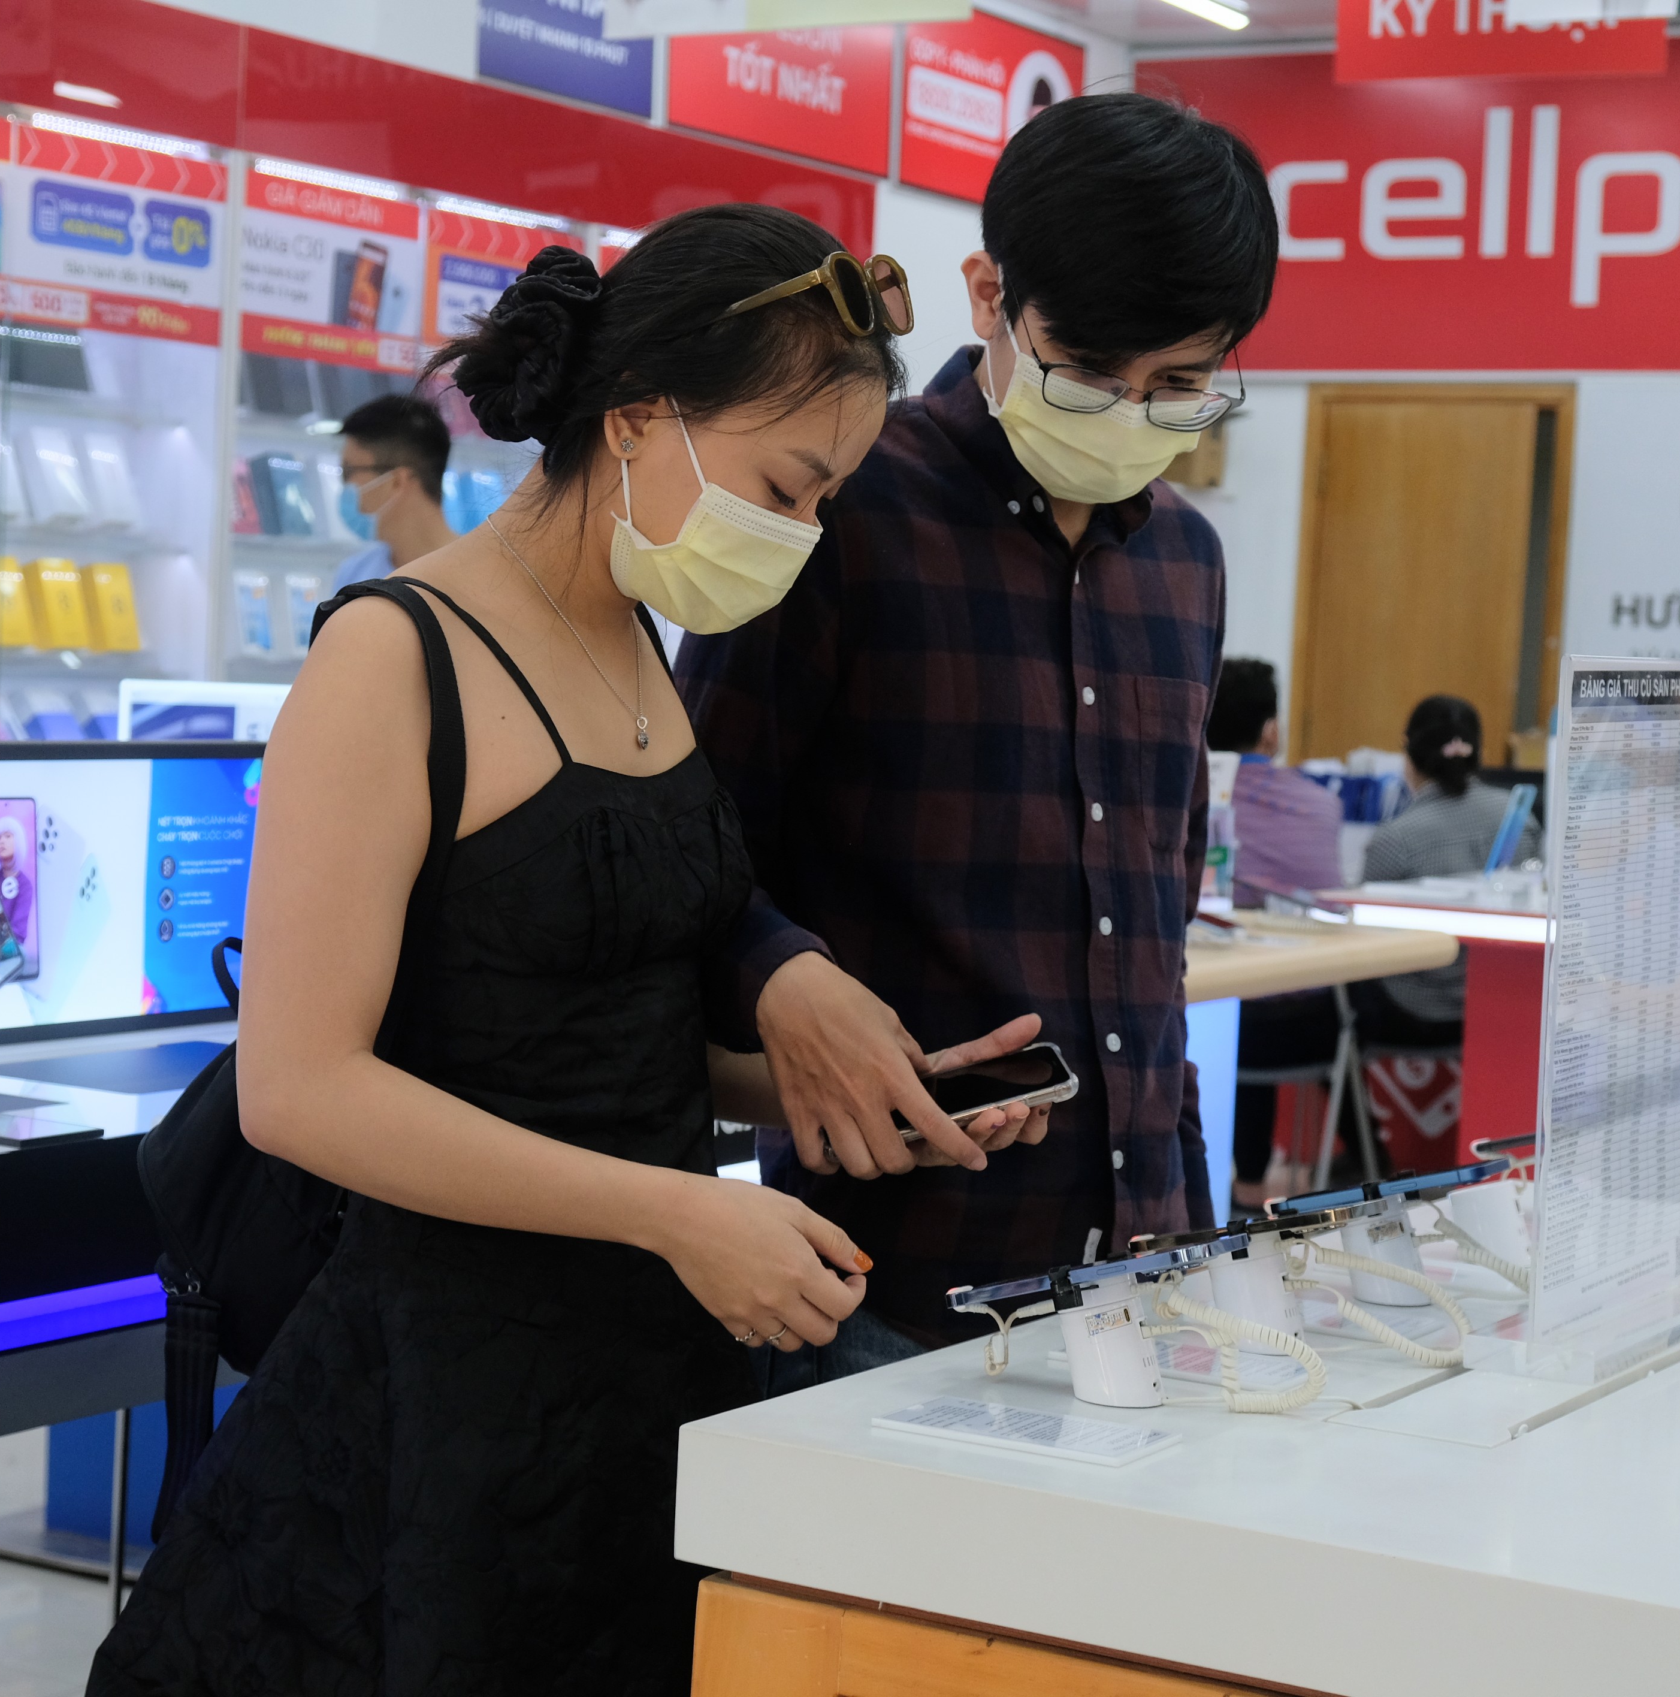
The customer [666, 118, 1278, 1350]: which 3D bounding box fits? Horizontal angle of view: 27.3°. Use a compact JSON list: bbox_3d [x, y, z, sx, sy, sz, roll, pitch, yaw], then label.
[{"bbox_3d":[0.066,0.337,2.325,0.500,1.670,0.410,0,4,-41],"label":"customer"}]

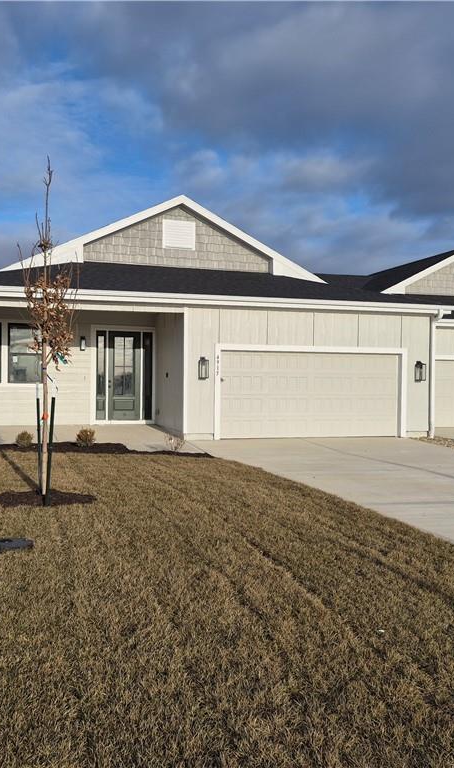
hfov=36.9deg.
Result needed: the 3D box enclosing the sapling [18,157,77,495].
[{"bbox_3d":[-2.183,-0.711,8.273,0.730,4.110,0.730,0,0,-15],"label":"sapling"}]

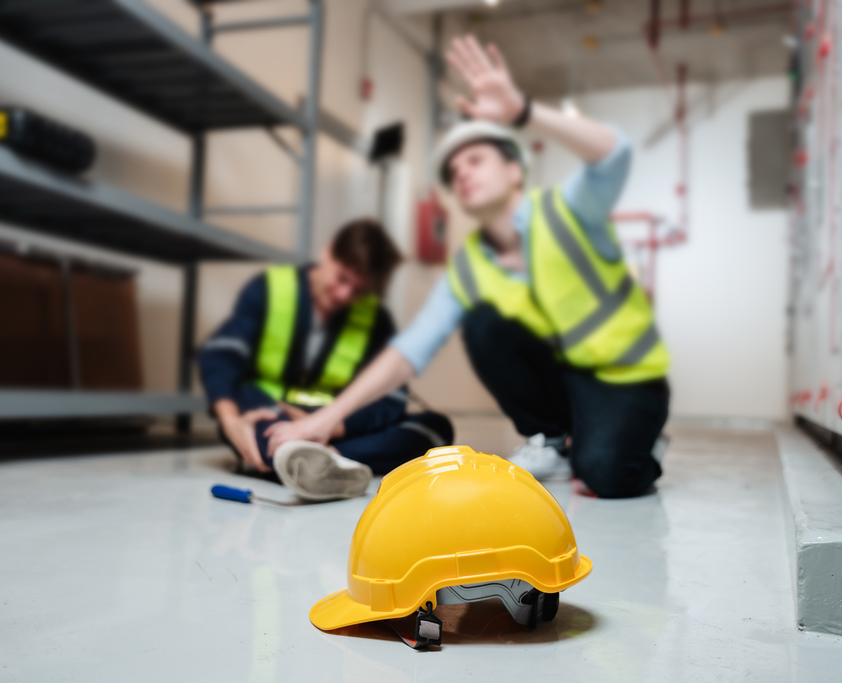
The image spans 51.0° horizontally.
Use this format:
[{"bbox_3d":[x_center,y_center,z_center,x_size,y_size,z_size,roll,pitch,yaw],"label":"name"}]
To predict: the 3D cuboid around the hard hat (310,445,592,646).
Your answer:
[{"bbox_3d":[0.025,0.203,0.937,0.298,0.178,0.225,-5,-3,-5],"label":"hard hat"}]

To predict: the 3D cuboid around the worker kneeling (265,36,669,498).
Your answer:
[{"bbox_3d":[0.256,-0.162,2.333,0.660,1.100,1.200,-1,-4,45],"label":"worker kneeling"}]

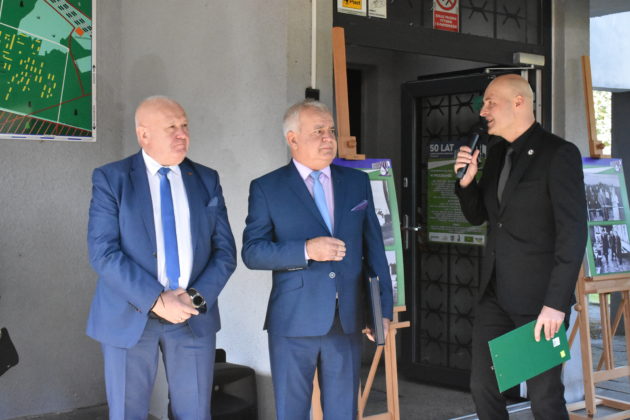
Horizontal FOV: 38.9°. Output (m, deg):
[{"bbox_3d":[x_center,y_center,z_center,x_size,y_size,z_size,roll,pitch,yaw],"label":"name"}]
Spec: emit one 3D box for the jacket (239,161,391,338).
[{"bbox_3d":[0.010,0.165,3.720,0.600,0.730,0.370,0,1,-18],"label":"jacket"}]

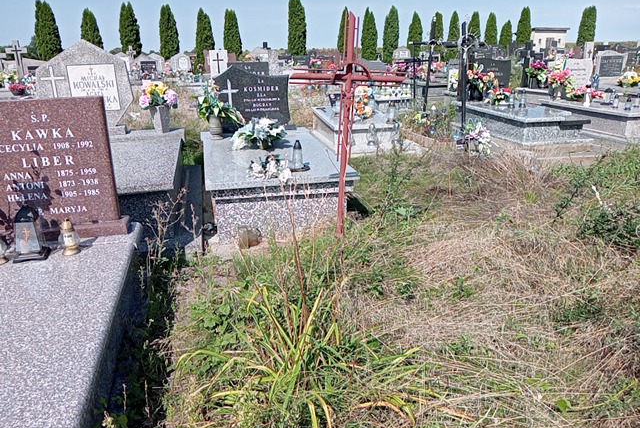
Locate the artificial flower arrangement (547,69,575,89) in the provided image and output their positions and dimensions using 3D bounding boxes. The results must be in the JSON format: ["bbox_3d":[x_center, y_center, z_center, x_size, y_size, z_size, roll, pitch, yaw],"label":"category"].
[{"bbox_3d":[3.856,-2.172,8.300,0.400,0.330,0.350,-3,18,-6],"label":"artificial flower arrangement"}]

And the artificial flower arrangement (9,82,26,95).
[{"bbox_3d":[-5.802,-2.386,9.937,0.326,0.230,0.310,-5,19,-12],"label":"artificial flower arrangement"}]

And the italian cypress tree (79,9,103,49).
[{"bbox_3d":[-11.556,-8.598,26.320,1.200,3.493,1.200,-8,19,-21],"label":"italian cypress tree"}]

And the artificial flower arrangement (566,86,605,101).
[{"bbox_3d":[4.615,-2.088,9.000,0.678,0.241,0.339,-4,18,-13],"label":"artificial flower arrangement"}]

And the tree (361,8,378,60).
[{"bbox_3d":[2.596,-9.187,27.095,0.864,3.015,0.838,-1,19,0],"label":"tree"}]

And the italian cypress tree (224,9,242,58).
[{"bbox_3d":[-5.166,-10.288,30.932,1.120,3.709,1.120,-4,18,-8],"label":"italian cypress tree"}]

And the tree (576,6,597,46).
[{"bbox_3d":[17.472,-11.696,34.033,1.300,3.742,1.300,7,19,25],"label":"tree"}]

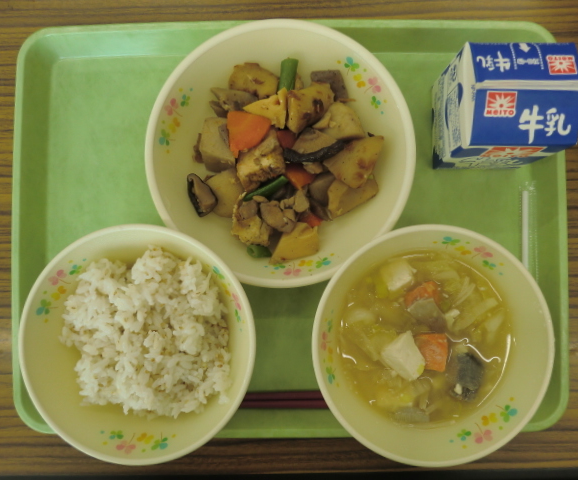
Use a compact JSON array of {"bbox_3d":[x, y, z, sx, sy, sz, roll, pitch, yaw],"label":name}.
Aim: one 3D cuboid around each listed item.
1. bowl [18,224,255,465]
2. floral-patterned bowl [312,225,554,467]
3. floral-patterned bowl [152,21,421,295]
[{"bbox_3d":[-0.086,0.060,0.301,0.136,0.057,0.136,0,88,1],"label":"bowl"},{"bbox_3d":[0.081,0.060,0.298,0.135,0.057,0.135,0,88,1],"label":"floral-patterned bowl"},{"bbox_3d":[-0.005,-0.052,0.310,0.162,0.045,0.162,0,88,1],"label":"floral-patterned bowl"}]

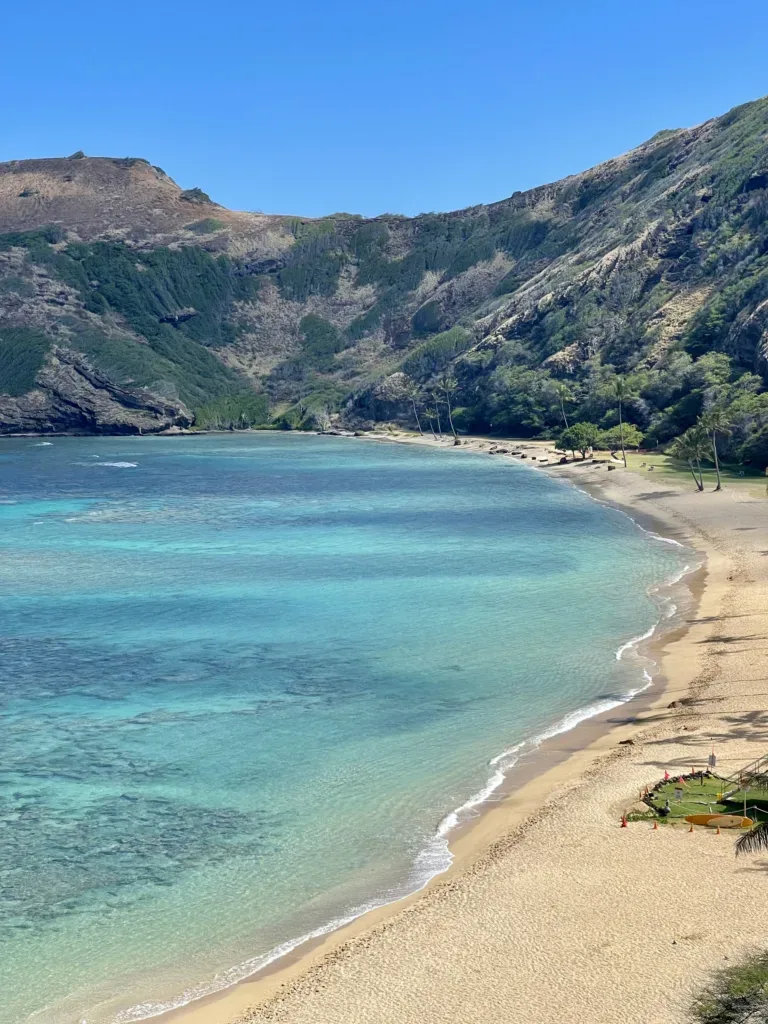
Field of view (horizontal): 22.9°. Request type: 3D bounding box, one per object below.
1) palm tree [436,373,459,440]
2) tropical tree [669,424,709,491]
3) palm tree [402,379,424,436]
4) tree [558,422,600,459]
[{"bbox_3d":[18.110,-29.950,540.000,6.280,17.560,6.280,0,5,0],"label":"palm tree"},{"bbox_3d":[52.760,-9.400,328.000,6.930,11.270,6.930,0,5,0],"label":"tropical tree"},{"bbox_3d":[8.500,-30.710,555.000,6.740,16.740,6.740,0,5,0],"label":"palm tree"},{"bbox_3d":[44.400,-16.130,430.000,9.540,8.570,9.060,0,5,0],"label":"tree"}]

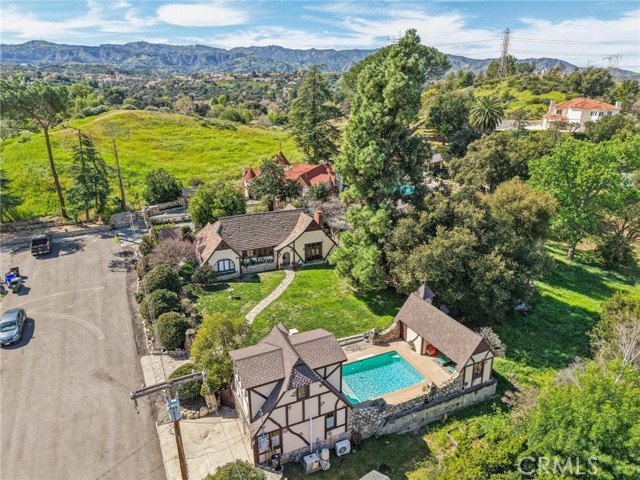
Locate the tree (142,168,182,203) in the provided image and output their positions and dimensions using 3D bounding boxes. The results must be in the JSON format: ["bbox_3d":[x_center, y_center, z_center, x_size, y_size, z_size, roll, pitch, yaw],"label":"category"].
[{"bbox_3d":[-25.936,-8.645,73.064,6.400,6.200,6.000,-1,20,0],"label":"tree"}]

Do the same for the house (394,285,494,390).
[{"bbox_3d":[11.139,8.452,39.882,4.030,4.990,9.380,-9,21,-23],"label":"house"}]

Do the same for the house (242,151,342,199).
[{"bbox_3d":[-5.882,-13.441,89.795,18.500,7.200,13.000,5,20,14],"label":"house"}]

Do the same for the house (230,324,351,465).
[{"bbox_3d":[-2.220,10.966,33.798,7.910,8.320,6.050,-9,21,-23],"label":"house"}]

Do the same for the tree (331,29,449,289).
[{"bbox_3d":[7.080,-7.621,45.220,11.500,26.000,11.000,3,20,8],"label":"tree"}]

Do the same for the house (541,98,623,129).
[{"bbox_3d":[84.649,-40.680,143.000,12.800,8.600,18.000,-2,19,-7],"label":"house"}]

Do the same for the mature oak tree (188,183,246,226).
[{"bbox_3d":[-16.400,-5.650,71.300,9.000,6.900,8.200,0,19,0],"label":"mature oak tree"}]

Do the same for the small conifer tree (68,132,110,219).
[{"bbox_3d":[-33.639,-9.062,64.335,5.800,13.400,5.400,-1,20,0],"label":"small conifer tree"}]

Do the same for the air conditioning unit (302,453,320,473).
[{"bbox_3d":[-0.455,13.390,26.541,0.800,0.770,0.500,-8,20,-23],"label":"air conditioning unit"}]

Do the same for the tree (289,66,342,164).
[{"bbox_3d":[-1.000,-24.400,100.000,12.000,25.500,12.000,0,19,0],"label":"tree"}]

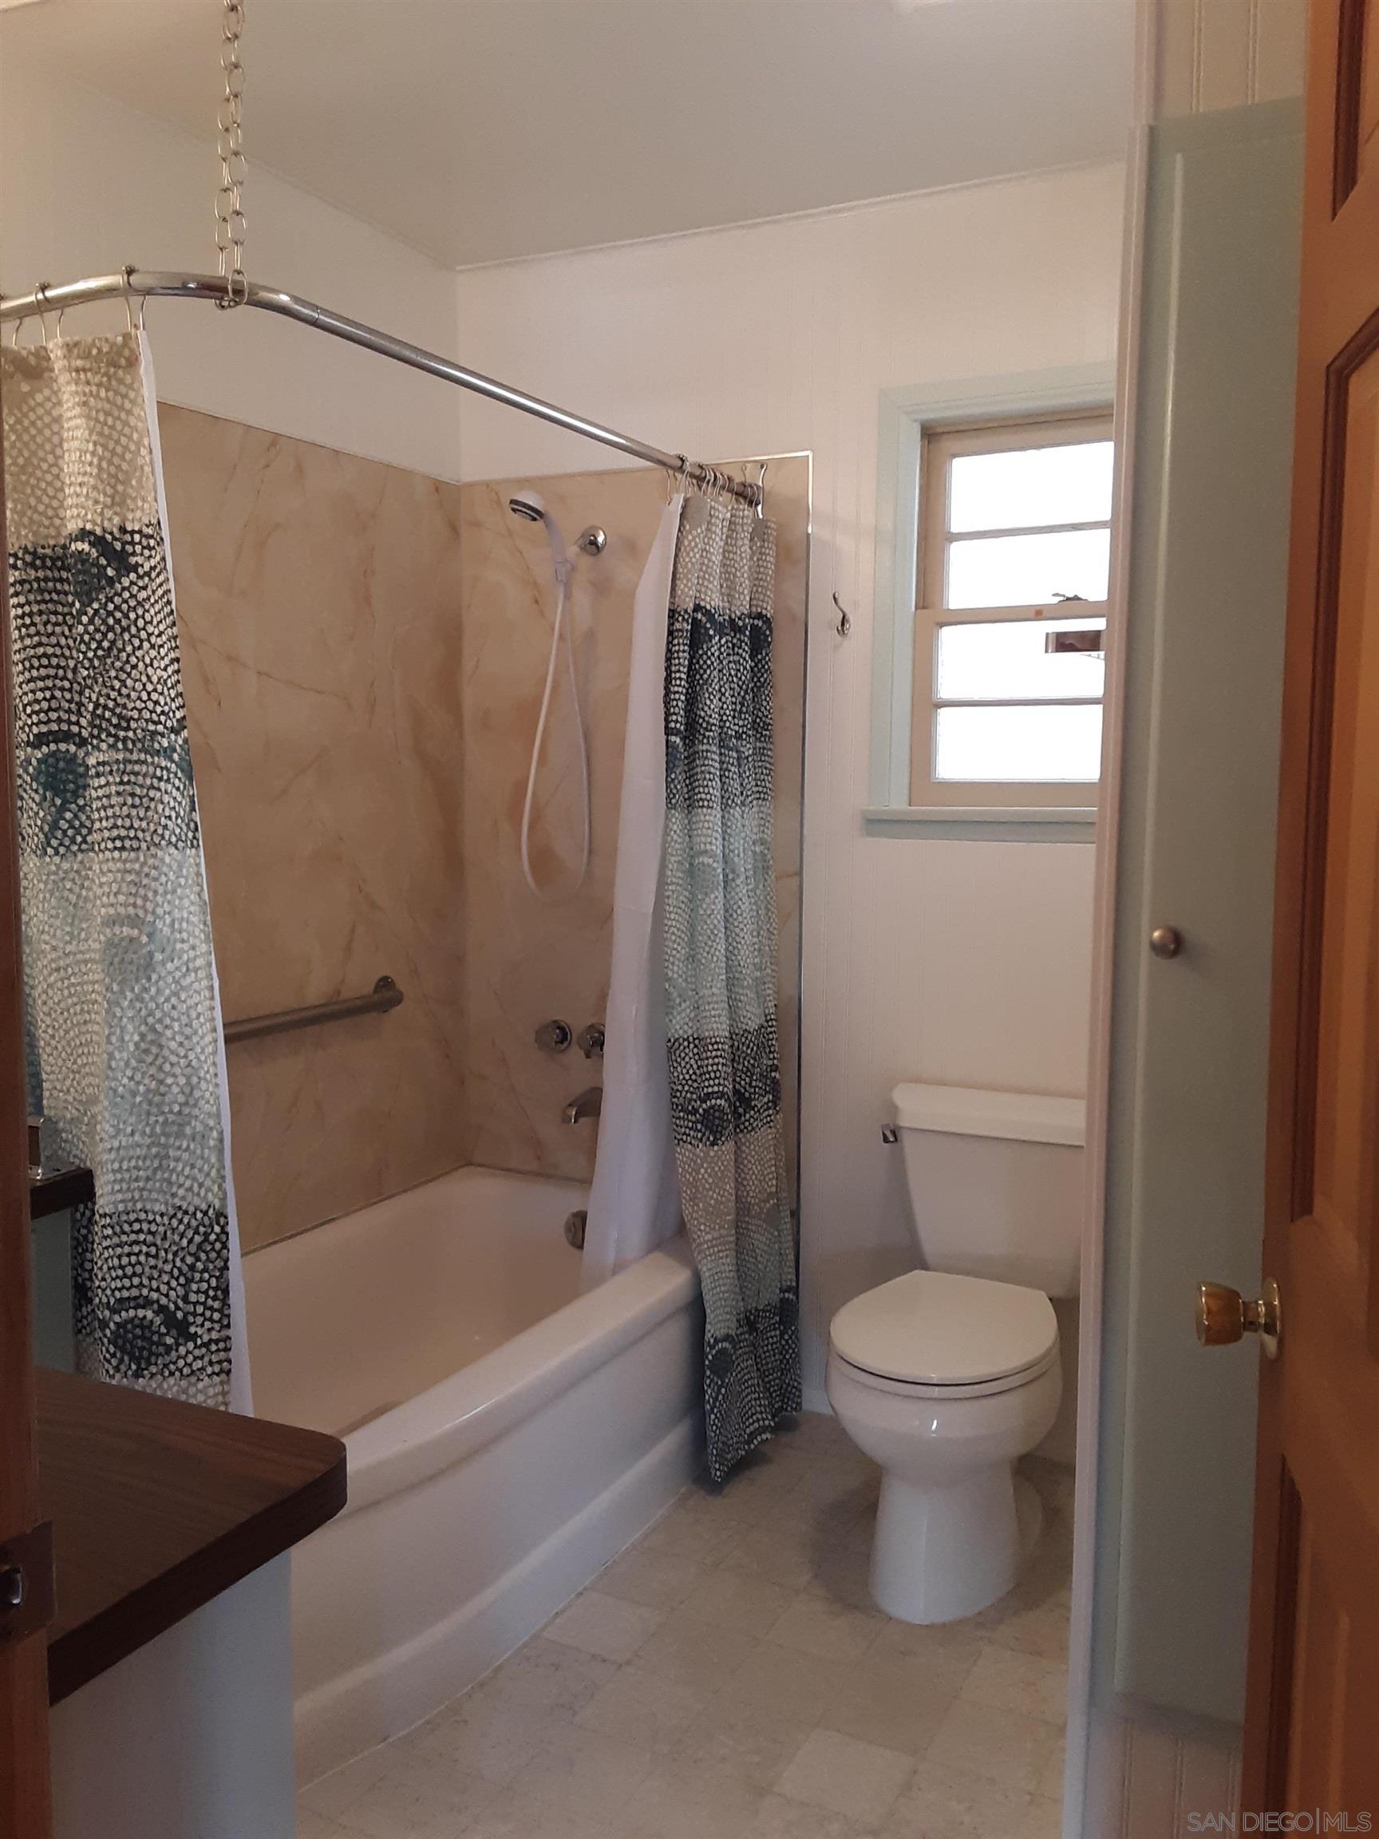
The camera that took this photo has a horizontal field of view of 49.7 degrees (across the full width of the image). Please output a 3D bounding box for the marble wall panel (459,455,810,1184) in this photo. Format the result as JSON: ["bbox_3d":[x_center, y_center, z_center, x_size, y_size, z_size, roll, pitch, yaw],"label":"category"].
[{"bbox_3d":[-0.141,-0.173,3.209,0.834,1.558,0.020,3,7,26],"label":"marble wall panel"}]

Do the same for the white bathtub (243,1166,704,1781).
[{"bbox_3d":[-0.498,0.875,2.647,0.790,0.425,1.524,3,7,26],"label":"white bathtub"}]

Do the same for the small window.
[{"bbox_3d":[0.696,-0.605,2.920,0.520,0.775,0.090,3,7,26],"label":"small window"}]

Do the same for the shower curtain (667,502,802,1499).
[{"bbox_3d":[0.083,0.131,2.871,0.200,1.825,0.420,3,7,26],"label":"shower curtain"}]

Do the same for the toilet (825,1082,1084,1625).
[{"bbox_3d":[0.499,0.727,2.585,0.440,0.745,0.700,3,7,26],"label":"toilet"}]

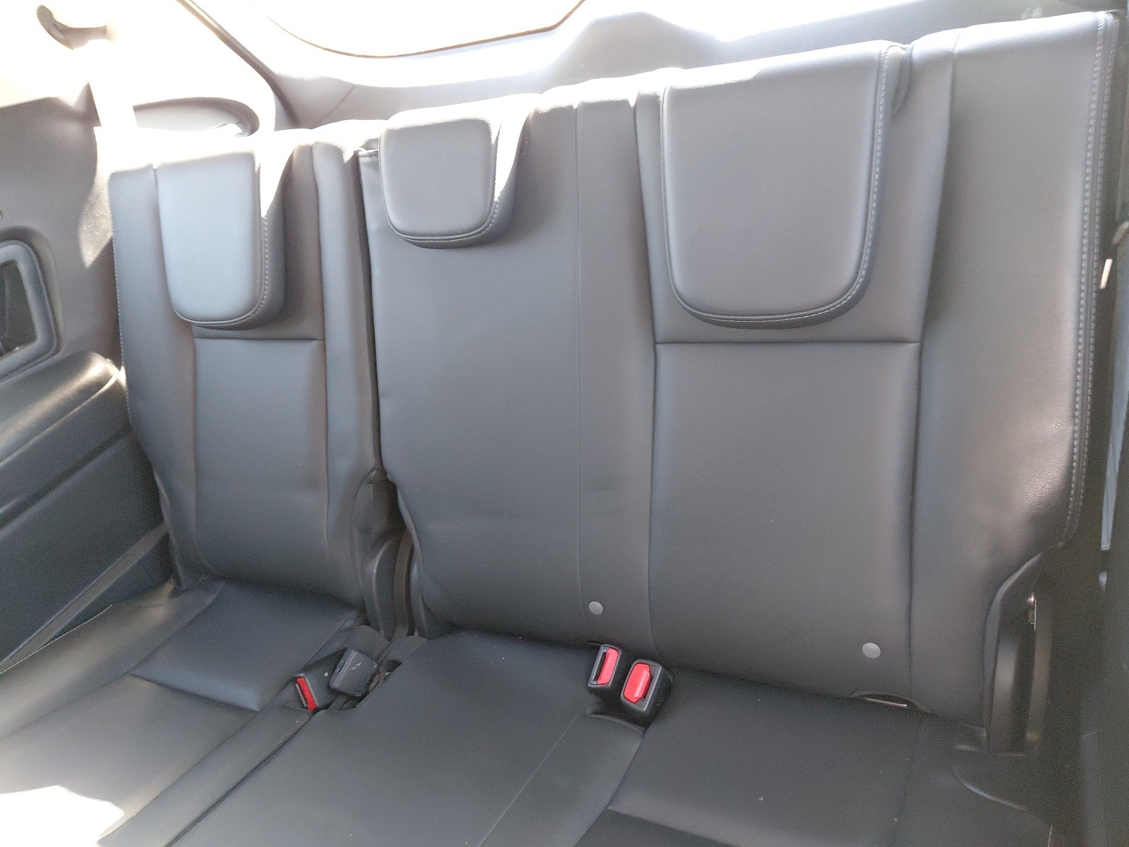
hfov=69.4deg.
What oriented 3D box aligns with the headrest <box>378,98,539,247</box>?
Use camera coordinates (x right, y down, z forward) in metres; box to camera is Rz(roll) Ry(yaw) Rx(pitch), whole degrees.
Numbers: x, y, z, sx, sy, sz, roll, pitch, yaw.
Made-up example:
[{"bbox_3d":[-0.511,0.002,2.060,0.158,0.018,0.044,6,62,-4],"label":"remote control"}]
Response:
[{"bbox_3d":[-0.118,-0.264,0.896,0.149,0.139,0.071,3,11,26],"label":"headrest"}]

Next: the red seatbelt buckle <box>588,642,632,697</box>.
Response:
[{"bbox_3d":[0.051,0.267,0.877,0.026,0.045,0.046,7,64,28],"label":"red seatbelt buckle"}]

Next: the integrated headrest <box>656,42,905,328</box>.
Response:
[{"bbox_3d":[0.194,-0.205,0.749,0.201,0.230,0.076,3,11,26],"label":"integrated headrest"}]

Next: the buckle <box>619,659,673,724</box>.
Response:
[{"bbox_3d":[0.087,0.278,0.848,0.030,0.049,0.051,9,65,29],"label":"buckle"}]

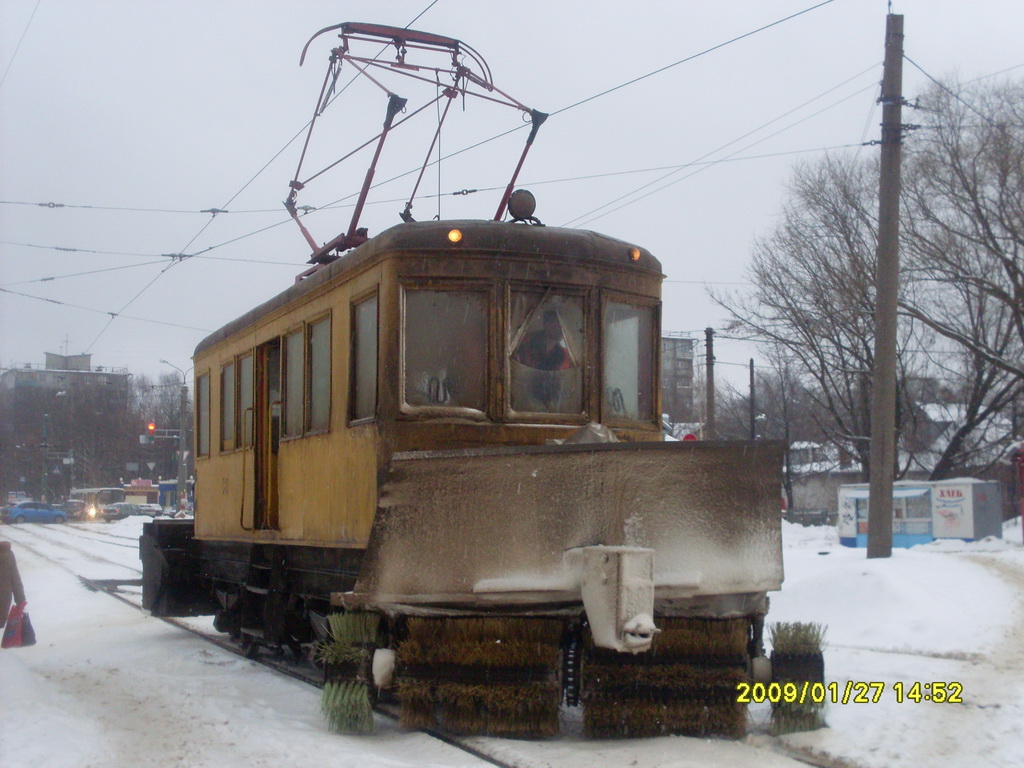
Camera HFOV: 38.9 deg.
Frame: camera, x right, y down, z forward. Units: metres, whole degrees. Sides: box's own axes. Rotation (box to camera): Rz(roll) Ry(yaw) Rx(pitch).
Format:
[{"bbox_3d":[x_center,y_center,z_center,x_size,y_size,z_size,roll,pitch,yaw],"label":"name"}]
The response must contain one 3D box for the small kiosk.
[{"bbox_3d":[15.985,5.151,57.000,5.800,2.600,2.500,-5,-7,41],"label":"small kiosk"}]

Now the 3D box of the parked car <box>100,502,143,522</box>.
[{"bbox_3d":[-28.179,9.294,105.000,1.700,1.460,4.300,-1,-5,9],"label":"parked car"}]

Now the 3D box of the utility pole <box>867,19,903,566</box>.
[{"bbox_3d":[6.138,-1.677,23.700,0.380,9.010,0.380,2,-5,14],"label":"utility pole"}]

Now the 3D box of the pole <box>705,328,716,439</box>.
[{"bbox_3d":[8.271,2.197,60.250,0.320,9.060,0.320,-1,-5,7],"label":"pole"}]

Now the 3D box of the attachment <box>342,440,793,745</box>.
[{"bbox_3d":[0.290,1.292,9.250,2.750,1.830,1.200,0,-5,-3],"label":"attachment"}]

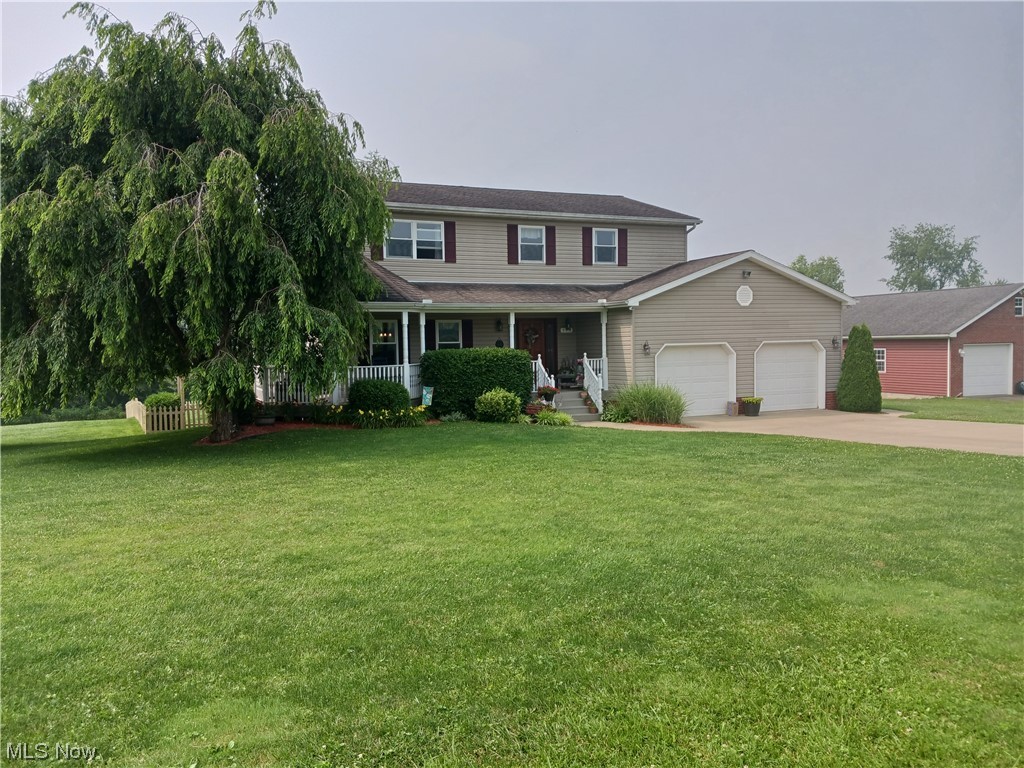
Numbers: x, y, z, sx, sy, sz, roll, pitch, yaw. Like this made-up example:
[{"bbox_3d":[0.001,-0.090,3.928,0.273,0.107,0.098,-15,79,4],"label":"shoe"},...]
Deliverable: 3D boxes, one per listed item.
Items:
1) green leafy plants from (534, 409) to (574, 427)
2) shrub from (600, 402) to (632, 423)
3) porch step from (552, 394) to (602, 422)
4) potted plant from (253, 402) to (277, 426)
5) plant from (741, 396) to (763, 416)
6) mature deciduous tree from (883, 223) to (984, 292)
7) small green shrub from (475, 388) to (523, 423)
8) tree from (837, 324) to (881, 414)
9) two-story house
[{"bbox_3d":[1.133,0.893,21.287,1.050,0.480,0.800,-3,4,-25],"label":"green leafy plants"},{"bbox_3d":[2.960,0.807,22.622,0.920,0.580,0.800,-3,4,-25],"label":"shrub"},{"bbox_3d":[1.709,0.663,22.722,1.500,0.820,1.000,-3,4,-25],"label":"porch step"},{"bbox_3d":[-5.875,0.703,19.037,0.530,0.620,0.530,-3,4,-25],"label":"potted plant"},{"bbox_3d":[7.185,0.675,23.960,0.640,0.590,0.620,-3,4,-25],"label":"plant"},{"bbox_3d":[37.068,-7.923,70.347,9.000,12.485,9.000,-3,4,-25],"label":"mature deciduous tree"},{"bbox_3d":[-0.355,0.566,21.026,1.250,0.880,1.150,-1,3,0],"label":"small green shrub"},{"bbox_3d":[11.089,-0.495,25.486,1.450,2.800,1.450,-3,4,-25],"label":"tree"},{"bbox_3d":[0.280,-2.985,27.328,18.250,7.810,12.100,-3,4,-25],"label":"two-story house"}]

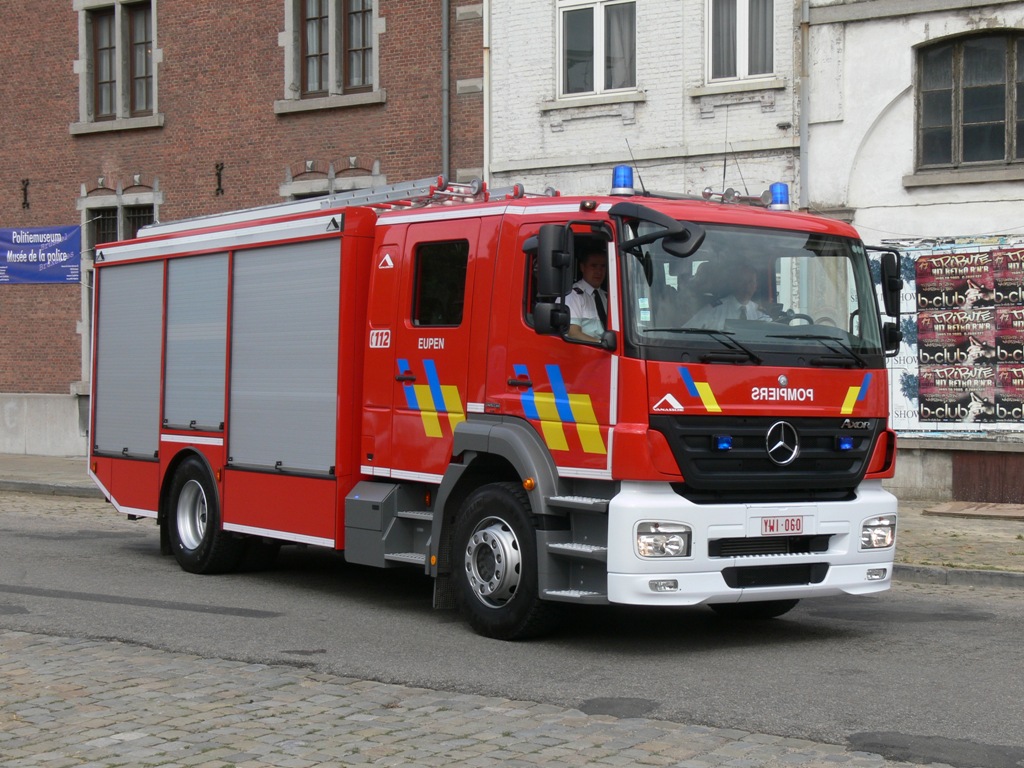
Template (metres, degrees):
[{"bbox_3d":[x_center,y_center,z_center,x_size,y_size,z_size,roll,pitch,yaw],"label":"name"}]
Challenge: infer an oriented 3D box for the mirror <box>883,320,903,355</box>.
[{"bbox_3d":[2.570,-0.318,12.183,0.099,0.203,0.188,1,-1,37],"label":"mirror"}]

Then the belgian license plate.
[{"bbox_3d":[1.647,0.864,10.980,0.340,0.110,0.010,2,-1,-35],"label":"belgian license plate"}]

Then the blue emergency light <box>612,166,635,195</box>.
[{"bbox_3d":[0.693,-1.277,11.276,0.148,0.184,0.148,1,-1,0],"label":"blue emergency light"}]

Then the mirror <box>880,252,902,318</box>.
[{"bbox_3d":[2.567,-0.659,12.184,0.099,0.436,0.193,1,-1,37],"label":"mirror"}]

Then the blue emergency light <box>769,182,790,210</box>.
[{"bbox_3d":[1.784,-1.245,12.037,0.148,0.184,0.148,1,-1,0],"label":"blue emergency light"}]

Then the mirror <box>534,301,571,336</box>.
[{"bbox_3d":[0.243,-0.379,10.576,0.193,0.198,0.109,1,-1,-15],"label":"mirror"}]

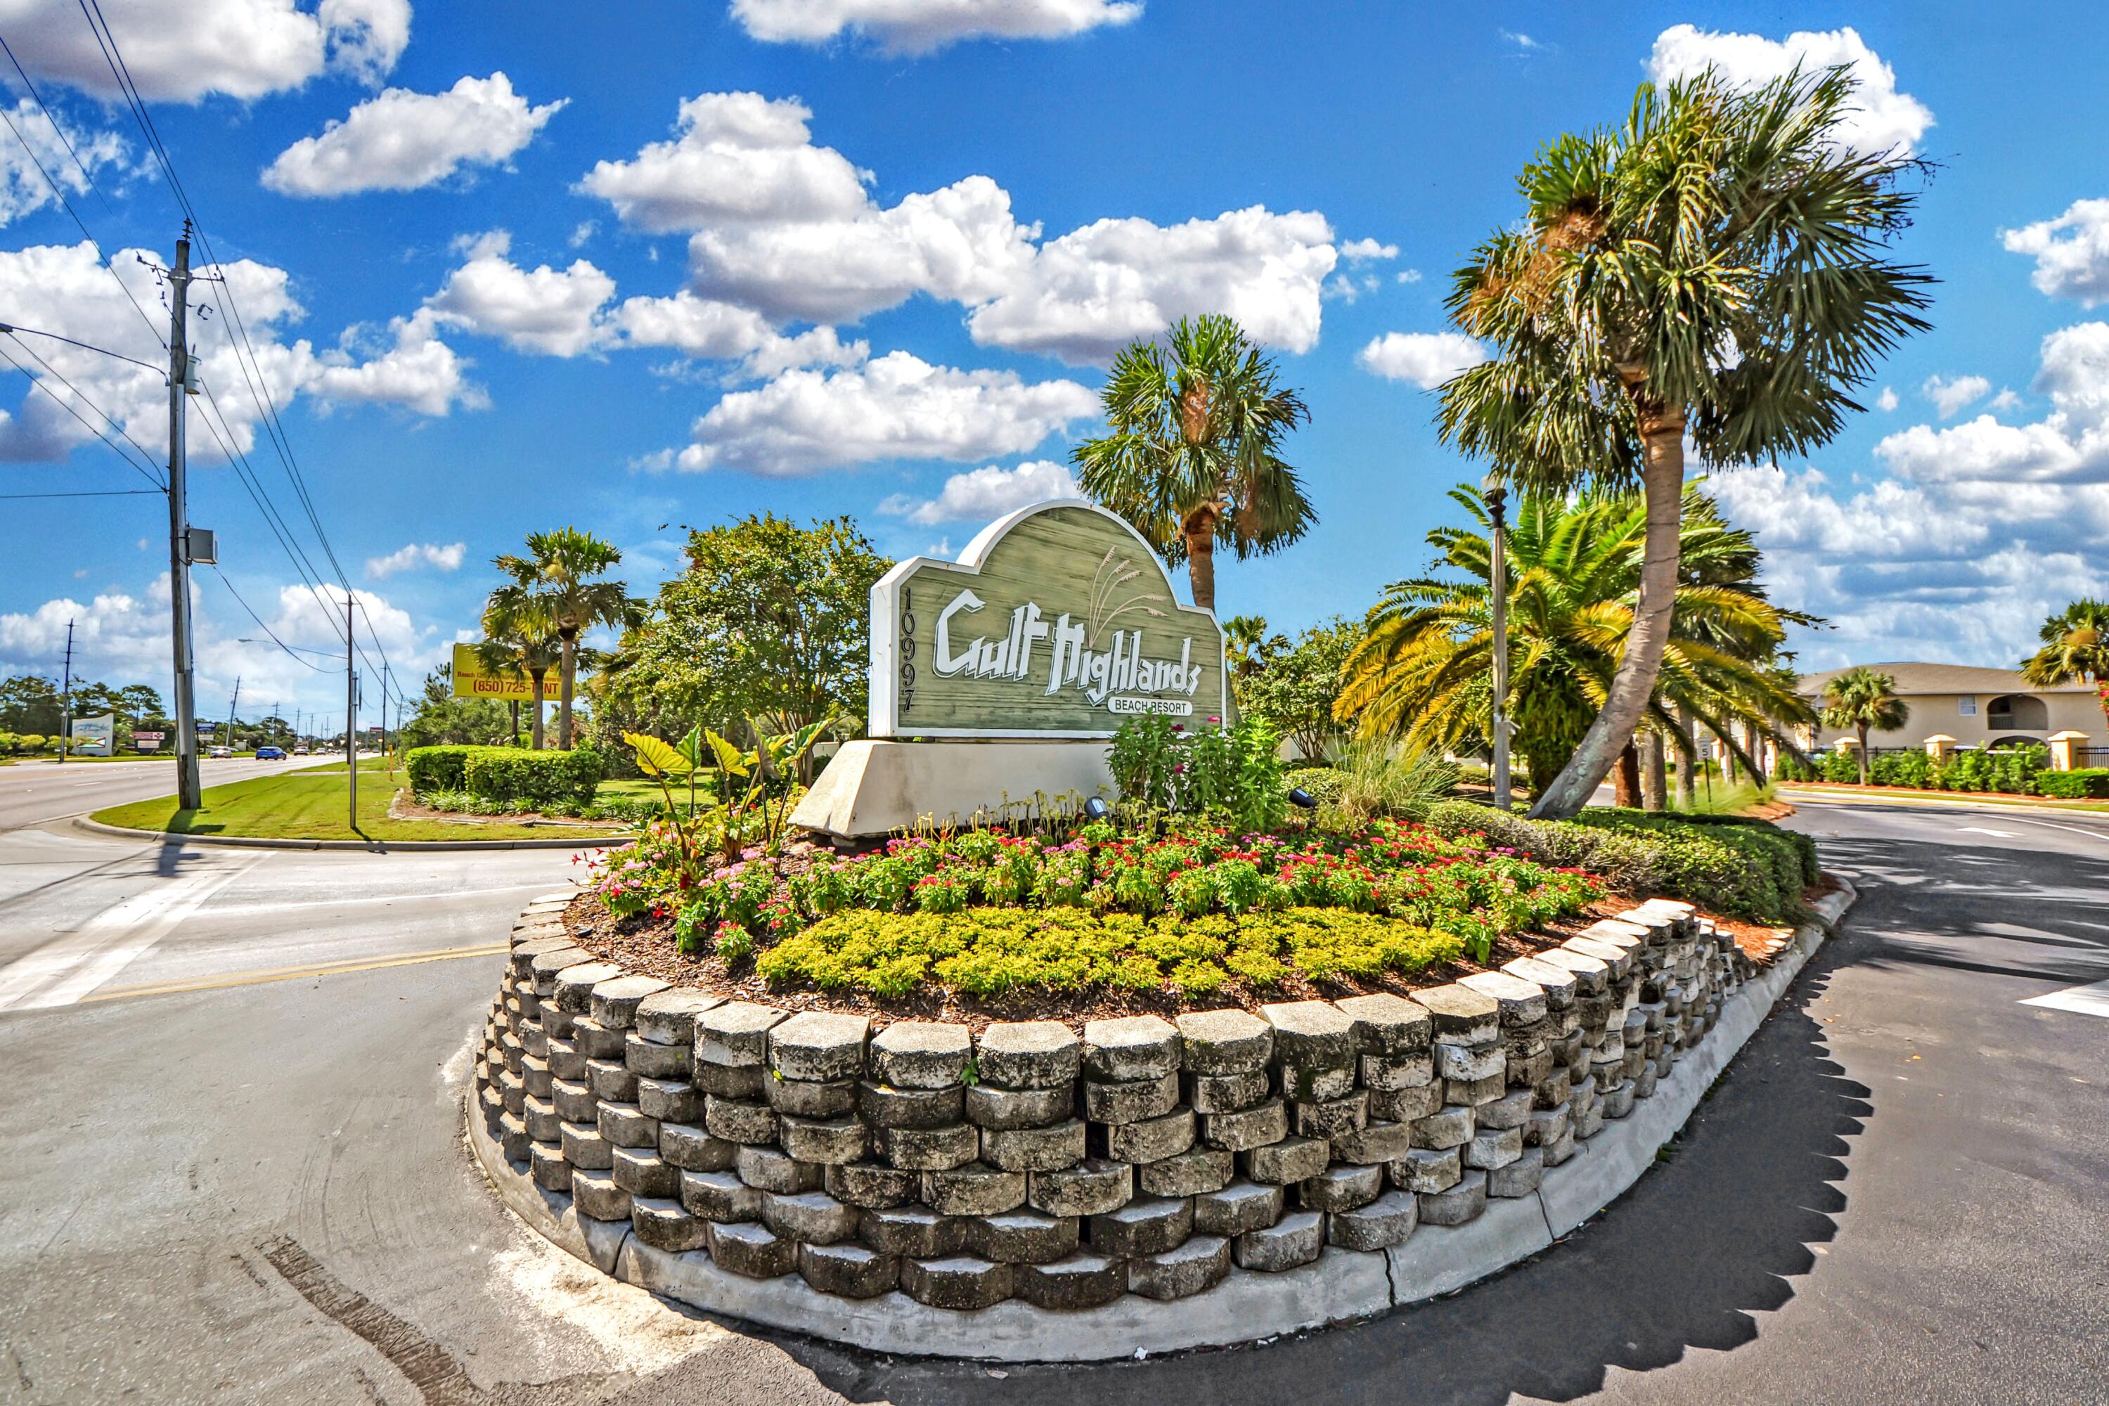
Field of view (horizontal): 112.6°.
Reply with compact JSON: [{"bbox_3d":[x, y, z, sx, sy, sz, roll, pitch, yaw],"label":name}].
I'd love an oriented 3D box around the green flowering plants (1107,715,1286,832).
[{"bbox_3d":[1.250,0.621,6.324,1.500,1.050,0.800,0,-3,0],"label":"green flowering plants"}]

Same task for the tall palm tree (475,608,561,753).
[{"bbox_3d":[-14.787,-0.194,20.041,2.900,5.492,2.900,2,-4,-36],"label":"tall palm tree"}]

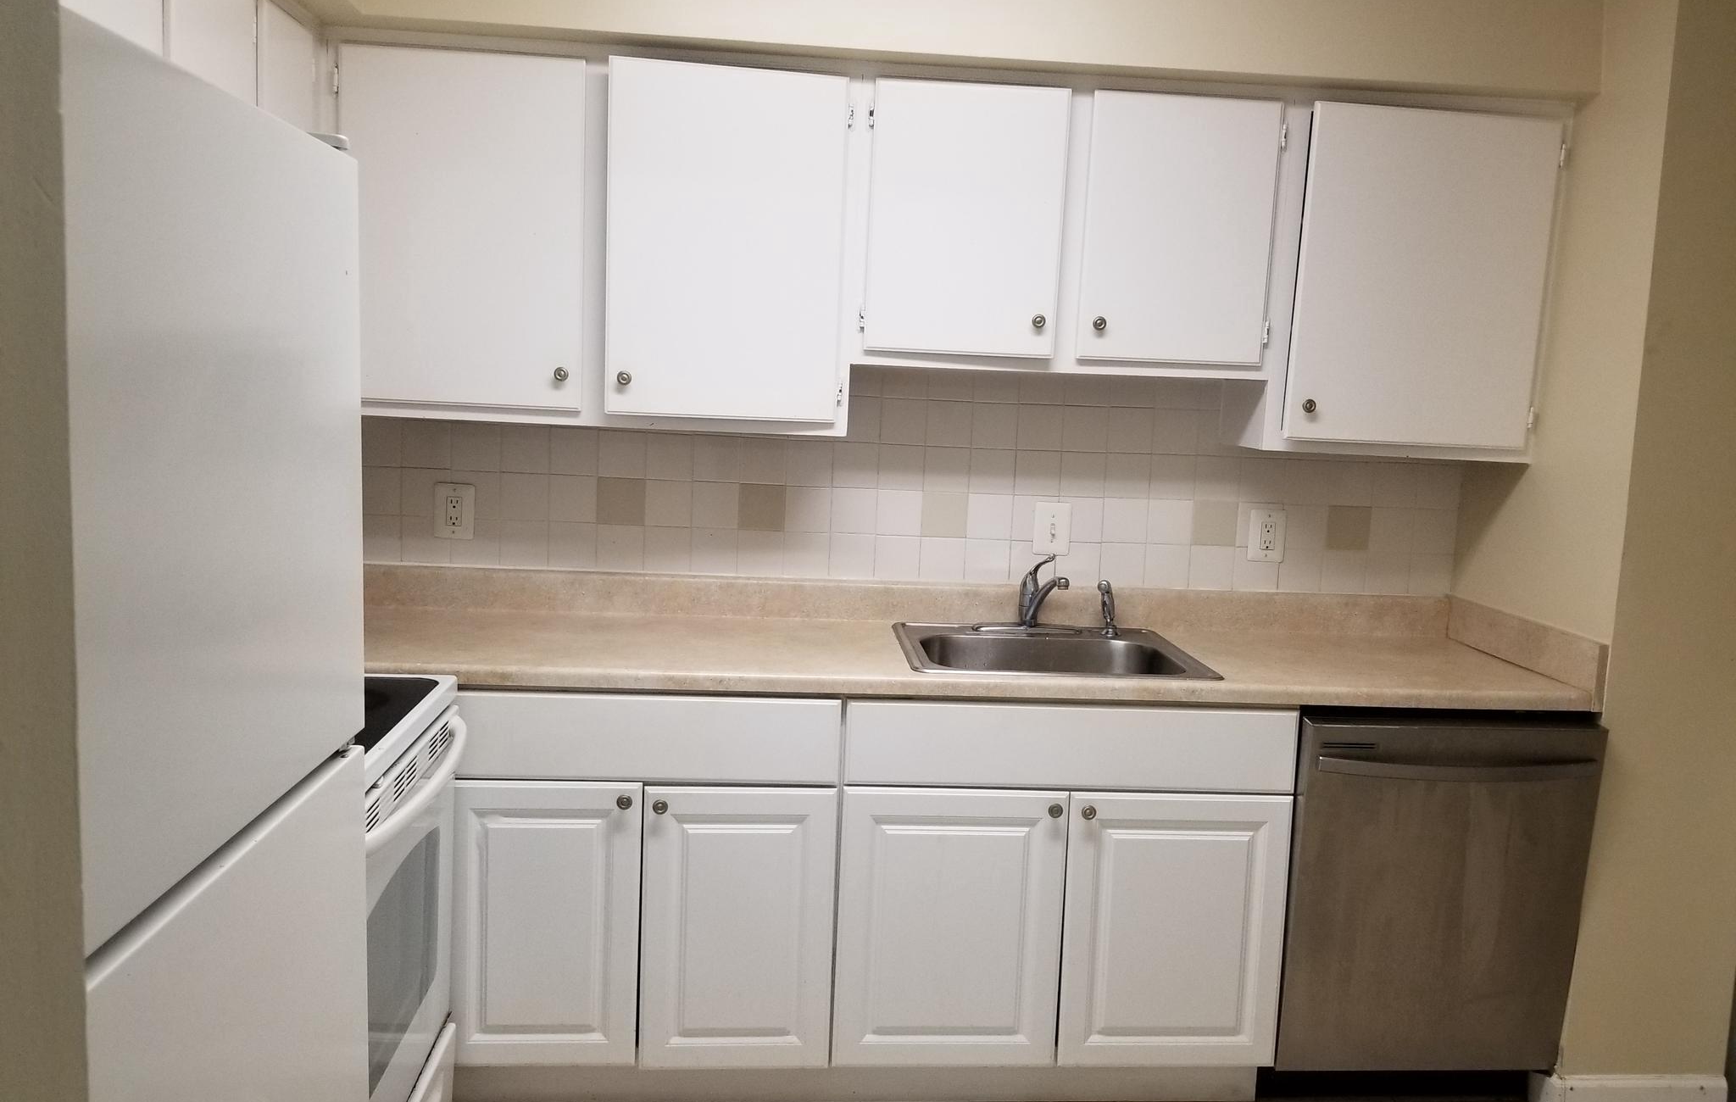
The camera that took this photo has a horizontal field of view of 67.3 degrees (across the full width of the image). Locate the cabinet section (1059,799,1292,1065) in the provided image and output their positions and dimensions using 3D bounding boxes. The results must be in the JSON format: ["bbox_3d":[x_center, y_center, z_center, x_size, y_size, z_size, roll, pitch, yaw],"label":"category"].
[{"bbox_3d":[0.586,0.722,2.879,0.443,0.568,0.575,2,8,-5],"label":"cabinet section"}]

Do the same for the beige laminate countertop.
[{"bbox_3d":[0.045,0.225,2.825,2.830,0.042,0.620,2,7,-4],"label":"beige laminate countertop"}]

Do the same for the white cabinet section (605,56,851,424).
[{"bbox_3d":[-0.302,-0.642,2.804,0.477,0.701,0.297,2,8,-5],"label":"white cabinet section"}]

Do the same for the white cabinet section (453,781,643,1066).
[{"bbox_3d":[-0.642,0.678,2.772,0.358,0.567,0.575,2,8,-5],"label":"white cabinet section"}]

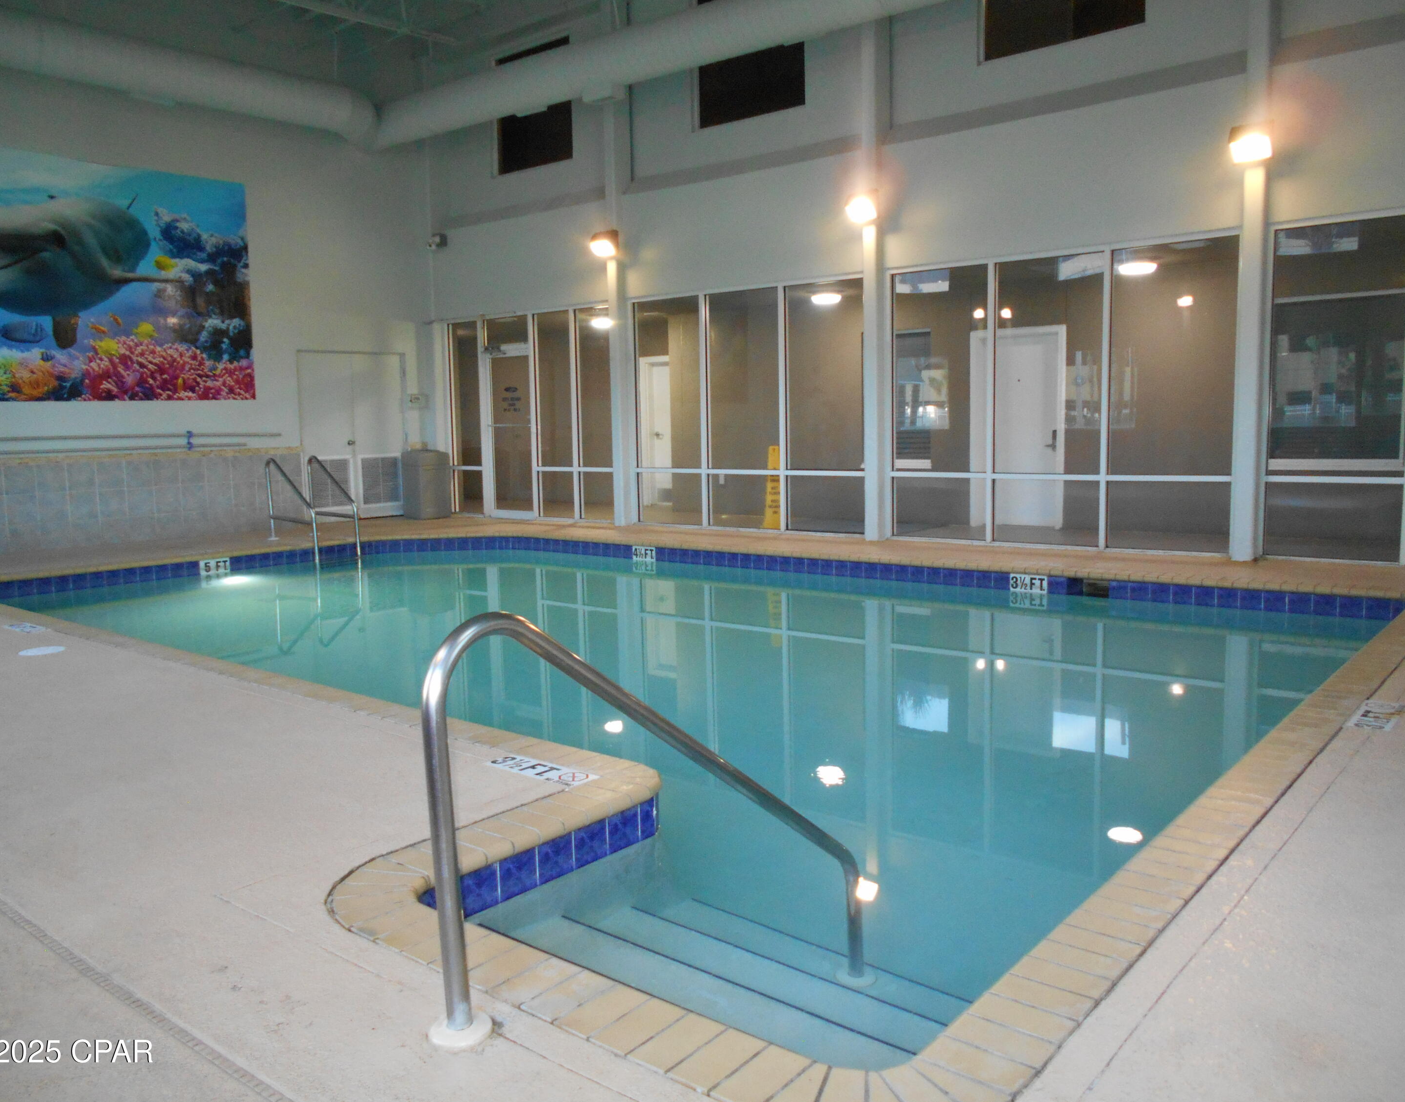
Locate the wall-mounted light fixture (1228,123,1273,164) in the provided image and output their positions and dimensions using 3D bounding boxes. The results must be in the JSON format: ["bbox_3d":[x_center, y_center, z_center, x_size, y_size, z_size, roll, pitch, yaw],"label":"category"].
[{"bbox_3d":[4.087,-3.034,8.228,0.275,0.240,0.185,4,9,39],"label":"wall-mounted light fixture"}]

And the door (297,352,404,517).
[{"bbox_3d":[-4.535,-1.499,14.521,0.080,2.170,1.550,4,9,39],"label":"door"}]

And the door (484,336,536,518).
[{"bbox_3d":[-2.478,-1.525,14.160,0.940,2.200,0.070,4,9,39],"label":"door"}]

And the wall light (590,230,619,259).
[{"bbox_3d":[-1.109,-3.470,12.470,0.275,0.240,0.185,4,9,39],"label":"wall light"}]

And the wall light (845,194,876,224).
[{"bbox_3d":[1.477,-3.195,10.289,0.275,0.240,0.185,4,9,39],"label":"wall light"}]

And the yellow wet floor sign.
[{"bbox_3d":[0.796,-0.694,12.040,0.290,0.910,0.280,-1,7,4],"label":"yellow wet floor sign"}]

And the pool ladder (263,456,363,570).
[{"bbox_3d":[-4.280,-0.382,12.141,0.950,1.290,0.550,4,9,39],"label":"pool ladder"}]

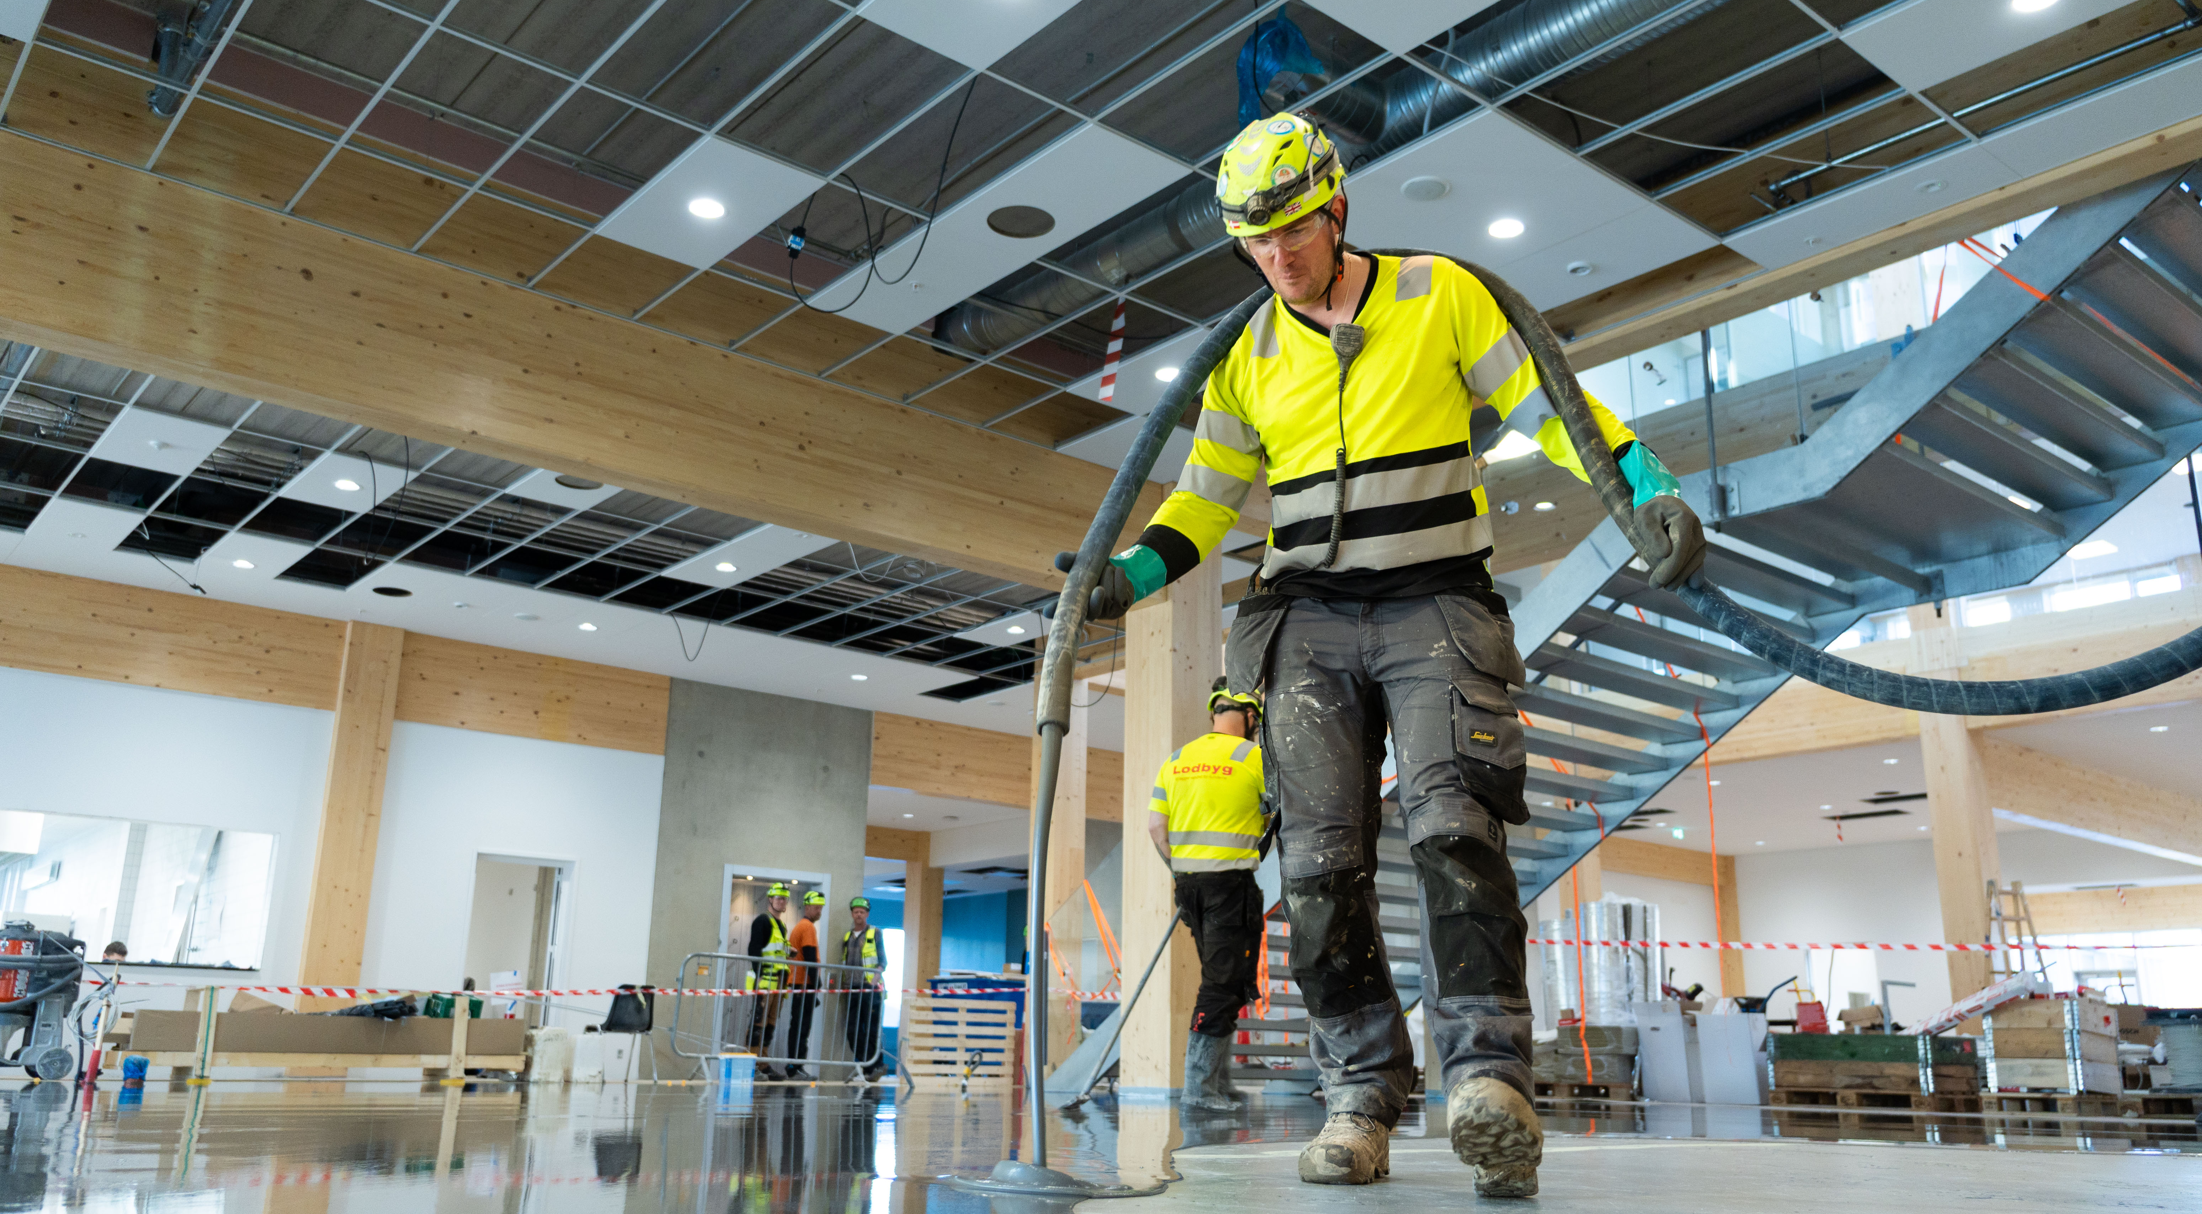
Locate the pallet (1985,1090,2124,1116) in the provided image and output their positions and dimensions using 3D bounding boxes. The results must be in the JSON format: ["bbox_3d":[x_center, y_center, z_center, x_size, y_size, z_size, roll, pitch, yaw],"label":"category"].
[{"bbox_3d":[6.079,3.178,10.546,0.800,0.144,0.600,13,-20,-38],"label":"pallet"}]

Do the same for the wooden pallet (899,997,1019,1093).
[{"bbox_3d":[-1.329,3.967,15.237,1.200,0.800,0.140,13,-20,-38],"label":"wooden pallet"}]

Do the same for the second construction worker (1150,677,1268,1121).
[{"bbox_3d":[0.500,1.226,7.217,0.570,1.840,0.420,-7,-17,27],"label":"second construction worker"}]

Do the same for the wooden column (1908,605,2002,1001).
[{"bbox_3d":[9.546,2.615,18.245,0.480,5.300,0.480,13,-20,-38],"label":"wooden column"}]

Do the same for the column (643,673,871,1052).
[{"bbox_3d":[-3.848,3.016,18.091,2.520,4.080,0.600,13,-20,-38],"label":"column"}]

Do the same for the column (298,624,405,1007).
[{"bbox_3d":[-7.001,2.187,15.241,0.490,4.080,0.430,13,-20,-38],"label":"column"}]

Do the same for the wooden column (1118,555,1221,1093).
[{"bbox_3d":[0.498,1.302,11.206,0.478,3.850,0.480,13,-20,-38],"label":"wooden column"}]

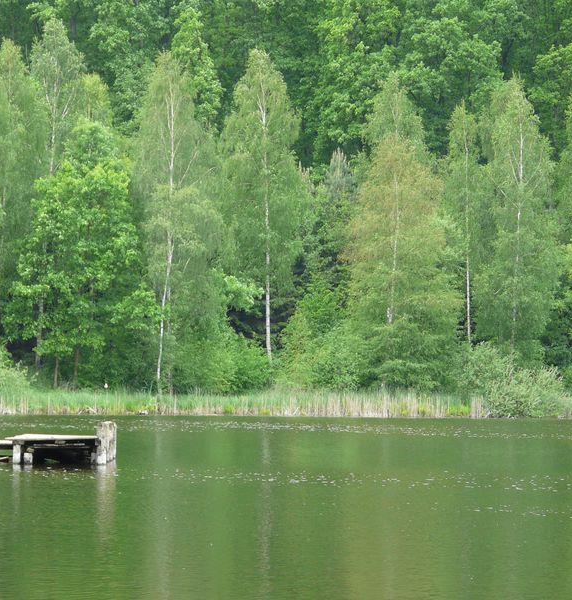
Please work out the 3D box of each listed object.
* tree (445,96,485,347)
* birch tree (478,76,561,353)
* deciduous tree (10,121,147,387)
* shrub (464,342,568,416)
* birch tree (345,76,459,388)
[{"bbox_3d":[7.059,-2.076,138.000,1.580,11.470,1.820,1,-1,0],"label":"tree"},{"bbox_3d":[9.094,-2.484,136.500,3.130,12.360,3.290,1,-1,0],"label":"birch tree"},{"bbox_3d":[-8.027,-1.644,135.000,5.260,10.600,5.000,1,-1,0],"label":"deciduous tree"},{"bbox_3d":[8.442,2.987,129.500,3.790,2.820,3.410,1,-1,0],"label":"shrub"},{"bbox_3d":[4.419,-2.429,133.500,4.360,12.240,4.360,1,-1,0],"label":"birch tree"}]

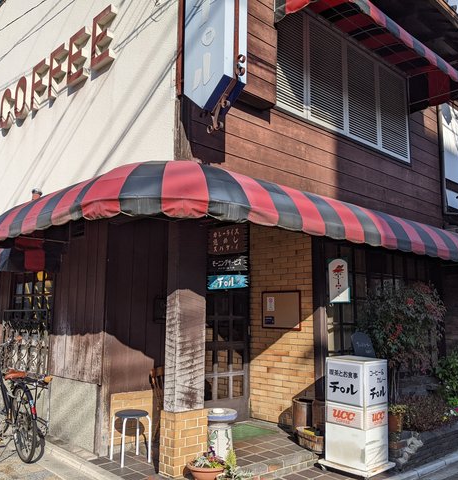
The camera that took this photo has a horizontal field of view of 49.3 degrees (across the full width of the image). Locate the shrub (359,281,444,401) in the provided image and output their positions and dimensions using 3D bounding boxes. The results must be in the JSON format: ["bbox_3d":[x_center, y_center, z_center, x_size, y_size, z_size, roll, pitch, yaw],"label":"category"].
[{"bbox_3d":[1.973,1.201,5.807,1.020,1.420,0.920,8,-11,-43],"label":"shrub"}]

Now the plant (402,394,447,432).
[{"bbox_3d":[2.010,1.750,5.240,0.490,0.320,0.400,8,-11,-43],"label":"plant"}]

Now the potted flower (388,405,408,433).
[{"bbox_3d":[1.642,1.756,4.910,0.210,0.265,0.210,9,-12,-42],"label":"potted flower"}]

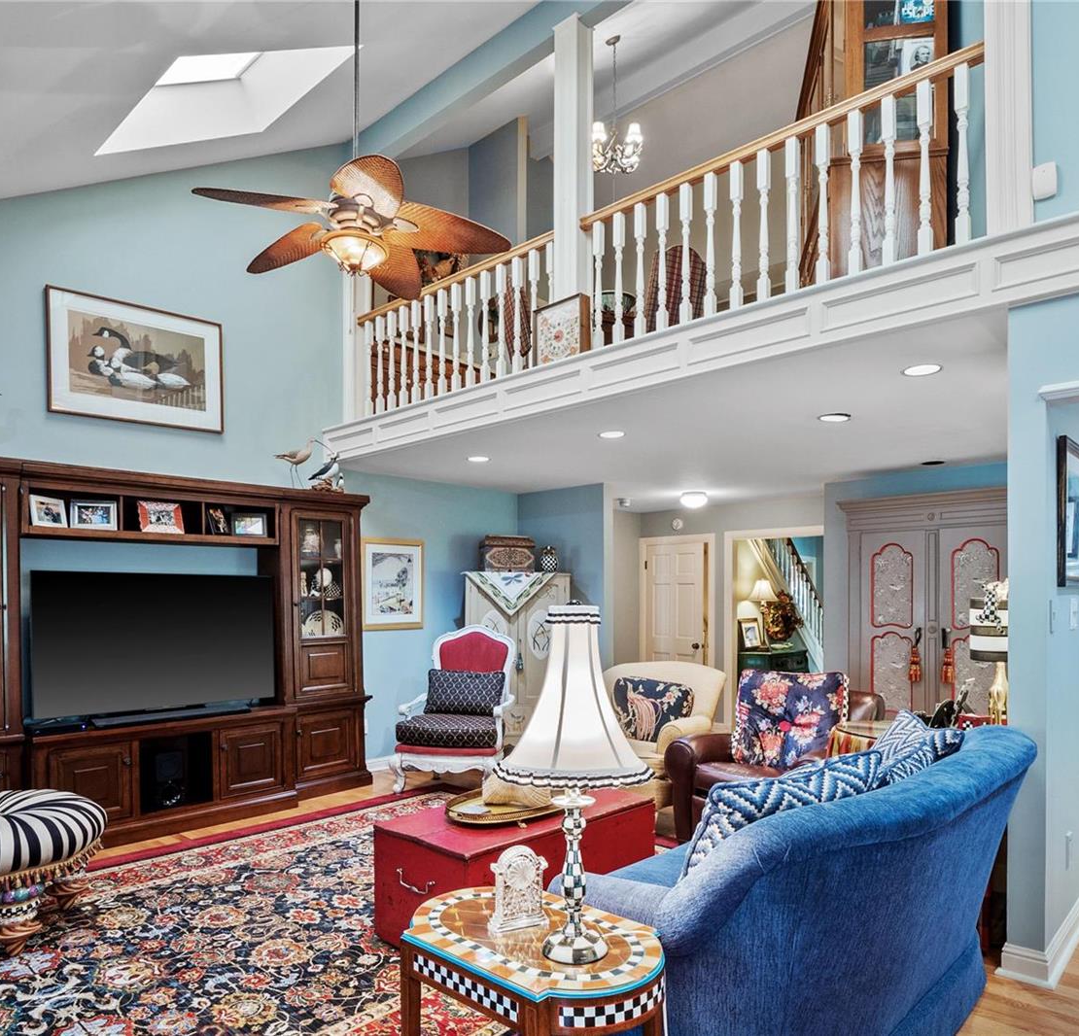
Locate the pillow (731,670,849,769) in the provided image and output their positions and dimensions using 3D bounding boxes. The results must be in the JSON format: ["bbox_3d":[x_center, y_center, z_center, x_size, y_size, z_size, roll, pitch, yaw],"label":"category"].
[{"bbox_3d":[1.445,1.167,4.000,0.600,0.570,0.190,-1,-20,27],"label":"pillow"}]

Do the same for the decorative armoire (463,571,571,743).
[{"bbox_3d":[-0.185,1.310,6.150,0.910,1.630,0.470,0,-3,2],"label":"decorative armoire"}]

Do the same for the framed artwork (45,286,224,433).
[{"bbox_3d":[-2.594,-0.997,4.500,1.000,0.757,0.030,2,-3,-42],"label":"framed artwork"}]

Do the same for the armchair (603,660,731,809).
[{"bbox_3d":[0.860,1.570,5.180,0.860,0.900,0.870,-2,-4,32],"label":"armchair"}]

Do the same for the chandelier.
[{"bbox_3d":[0.588,-3.197,5.350,0.450,1.080,0.450,0,-2,0],"label":"chandelier"}]

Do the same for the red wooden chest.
[{"bbox_3d":[-0.077,1.600,3.230,1.160,0.465,0.590,2,-3,-44],"label":"red wooden chest"}]

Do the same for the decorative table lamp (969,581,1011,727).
[{"bbox_3d":[2.232,0.701,3.350,0.310,0.800,0.310,0,-2,0],"label":"decorative table lamp"}]

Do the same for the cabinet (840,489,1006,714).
[{"bbox_3d":[3.100,0.940,5.330,1.380,2.150,0.600,-3,-5,45],"label":"cabinet"}]

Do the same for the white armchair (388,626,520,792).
[{"bbox_3d":[-0.590,1.440,5.280,0.730,1.160,0.780,-1,-3,12],"label":"white armchair"}]

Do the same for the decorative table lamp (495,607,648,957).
[{"bbox_3d":[0.078,0.592,1.580,0.360,0.785,0.360,0,-2,0],"label":"decorative table lamp"}]

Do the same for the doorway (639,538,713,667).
[{"bbox_3d":[1.510,1.250,7.600,0.980,2.120,0.130,-3,-5,44],"label":"doorway"}]

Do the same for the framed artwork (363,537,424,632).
[{"bbox_3d":[-1.205,0.560,5.720,0.600,0.745,0.030,3,-5,-44],"label":"framed artwork"}]

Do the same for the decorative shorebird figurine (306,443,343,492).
[{"bbox_3d":[-1.569,-0.368,5.040,0.280,0.350,0.130,1,-2,-21],"label":"decorative shorebird figurine"}]

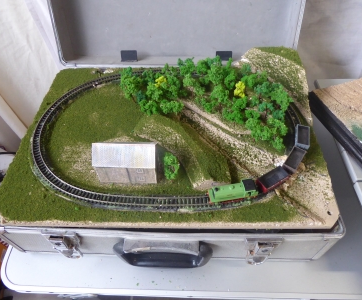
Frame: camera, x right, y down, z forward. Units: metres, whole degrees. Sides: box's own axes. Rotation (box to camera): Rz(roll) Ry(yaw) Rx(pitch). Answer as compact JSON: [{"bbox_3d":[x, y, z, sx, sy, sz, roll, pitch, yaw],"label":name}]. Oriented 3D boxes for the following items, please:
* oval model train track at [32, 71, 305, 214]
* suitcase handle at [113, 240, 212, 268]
[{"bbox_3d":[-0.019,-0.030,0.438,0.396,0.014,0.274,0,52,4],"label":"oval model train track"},{"bbox_3d":[-0.023,0.130,0.348,0.120,0.031,0.034,0,52,4],"label":"suitcase handle"}]

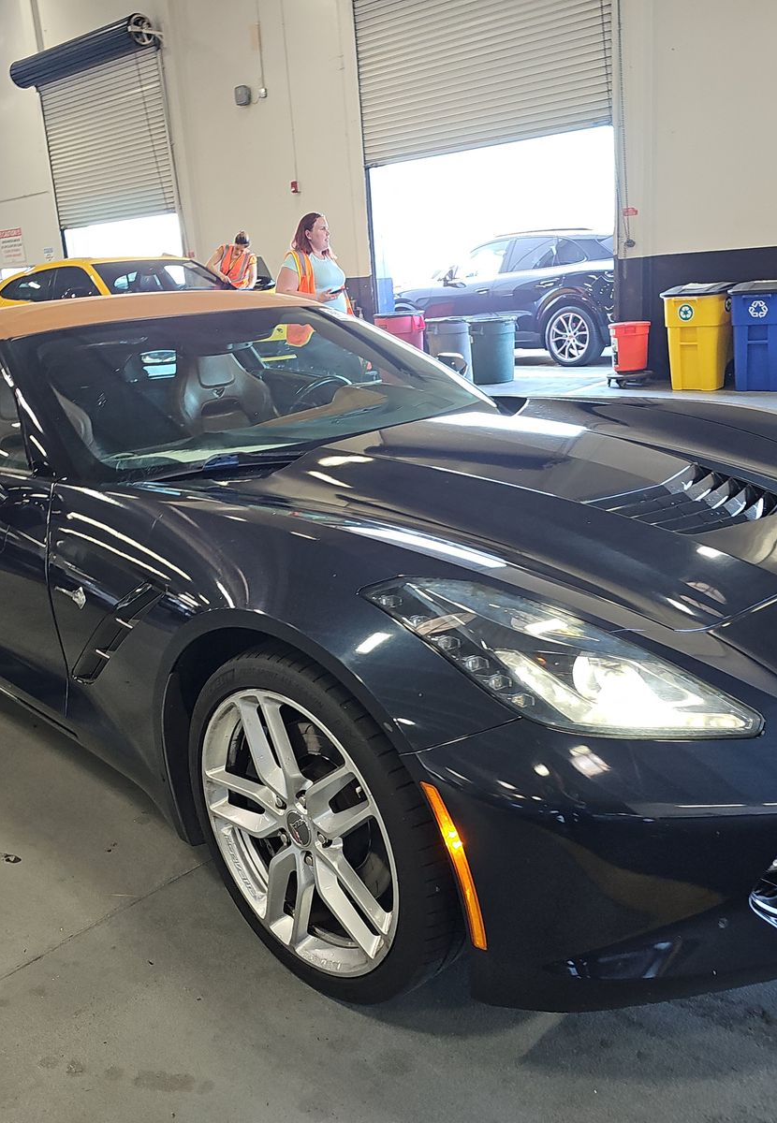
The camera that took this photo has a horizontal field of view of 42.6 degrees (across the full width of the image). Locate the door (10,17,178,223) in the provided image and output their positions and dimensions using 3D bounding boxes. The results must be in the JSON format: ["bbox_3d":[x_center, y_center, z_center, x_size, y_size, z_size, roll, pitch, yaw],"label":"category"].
[{"bbox_3d":[-4.743,-6.838,15.875,3.850,2.680,0.550,10,21,42],"label":"door"}]

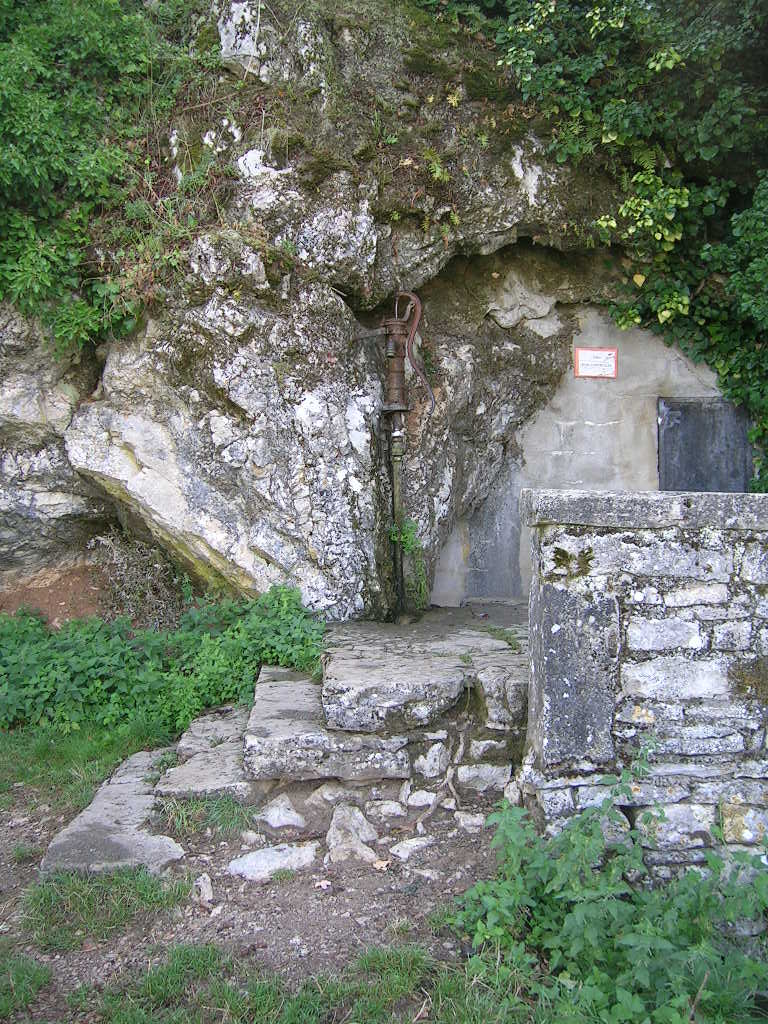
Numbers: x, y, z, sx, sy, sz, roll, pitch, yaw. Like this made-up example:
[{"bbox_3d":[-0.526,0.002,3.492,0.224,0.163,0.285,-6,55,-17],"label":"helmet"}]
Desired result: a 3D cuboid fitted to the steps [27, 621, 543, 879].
[{"bbox_3d":[-0.290,1.012,5.127,2.080,0.670,2.300,0,3,-3],"label":"steps"}]

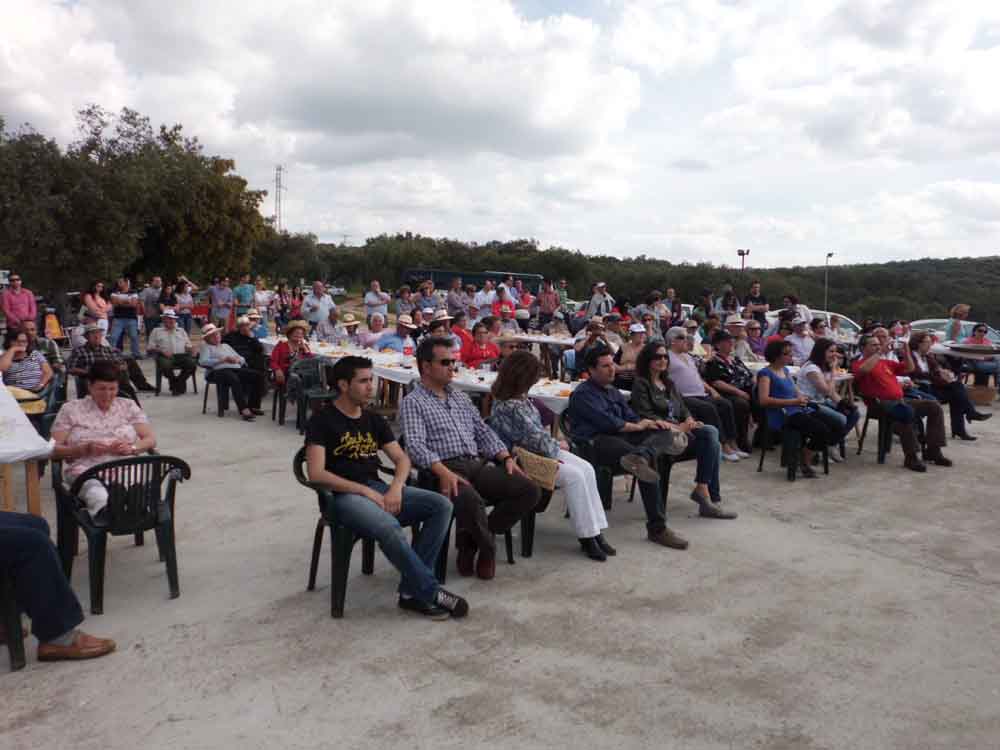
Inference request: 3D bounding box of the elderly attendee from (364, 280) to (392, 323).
[{"bbox_3d":[-2.316,-0.875,14.200,0.520,1.750,0.400,0,7,-12],"label":"elderly attendee"}]

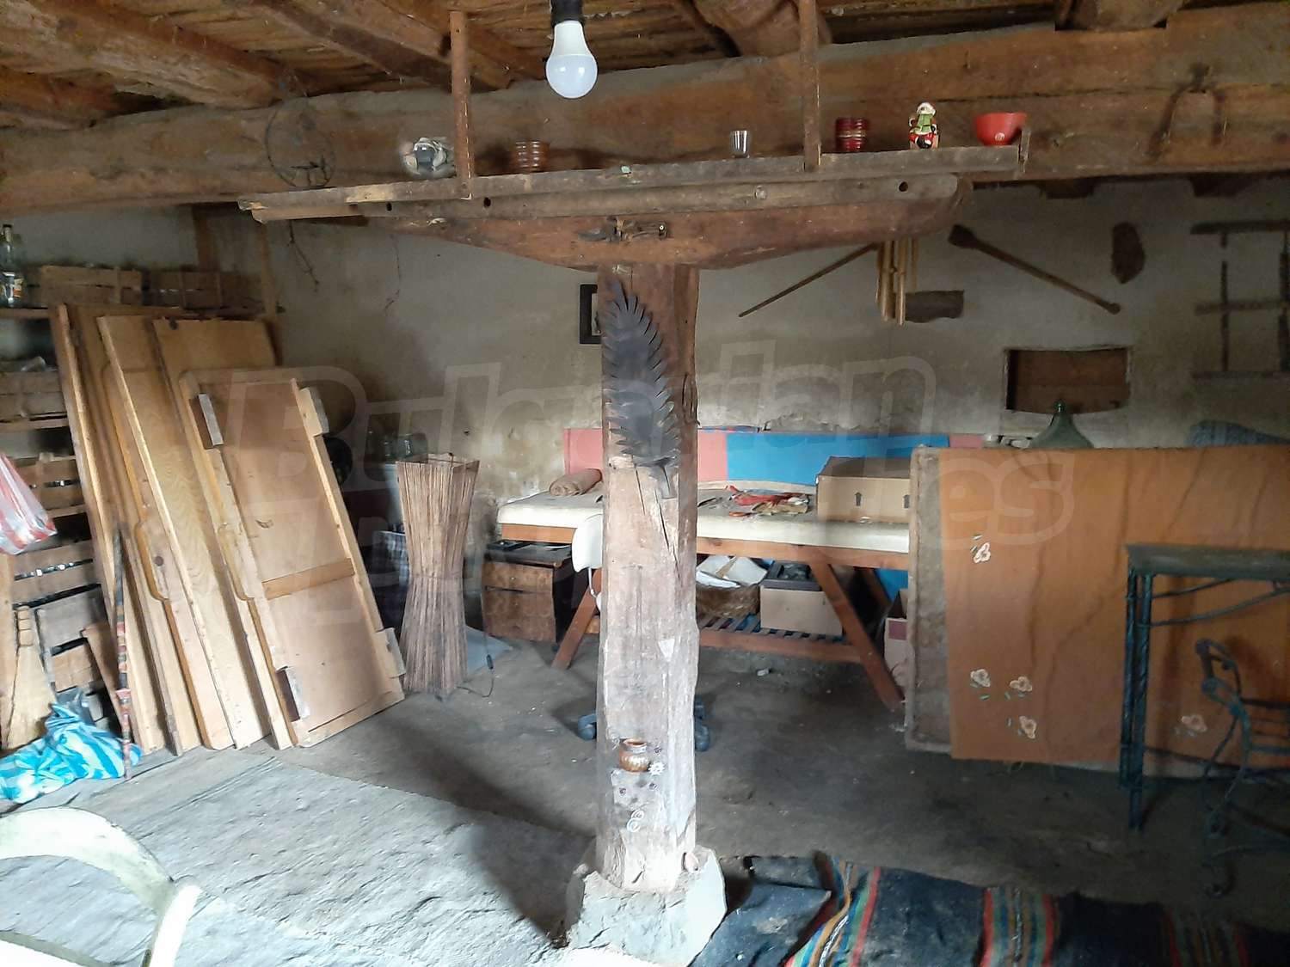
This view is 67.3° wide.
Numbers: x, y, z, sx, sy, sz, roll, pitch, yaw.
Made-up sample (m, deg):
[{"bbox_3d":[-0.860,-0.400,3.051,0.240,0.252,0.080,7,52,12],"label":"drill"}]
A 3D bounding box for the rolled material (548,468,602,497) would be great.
[{"bbox_3d":[-0.346,-0.029,5.149,0.120,0.115,0.580,2,7,21],"label":"rolled material"}]

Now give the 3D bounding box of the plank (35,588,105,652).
[{"bbox_3d":[-2.221,0.531,3.800,0.020,0.190,0.340,3,8,20],"label":"plank"}]

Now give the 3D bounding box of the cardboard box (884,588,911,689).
[{"bbox_3d":[1.280,0.682,4.243,0.380,0.390,0.300,3,8,20],"label":"cardboard box"}]

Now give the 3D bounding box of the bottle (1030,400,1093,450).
[{"bbox_3d":[1.763,-0.108,4.134,0.350,0.500,0.350,3,8,20],"label":"bottle"}]

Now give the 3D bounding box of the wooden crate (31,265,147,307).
[{"bbox_3d":[-2.293,-0.771,3.835,0.280,0.140,0.460,3,8,20],"label":"wooden crate"}]

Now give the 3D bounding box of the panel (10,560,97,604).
[{"bbox_3d":[-2.245,0.375,3.712,0.020,0.085,0.400,3,8,20],"label":"panel"}]

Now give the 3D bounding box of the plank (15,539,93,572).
[{"bbox_3d":[-2.245,0.282,3.700,0.020,0.085,0.400,3,8,20],"label":"plank"}]

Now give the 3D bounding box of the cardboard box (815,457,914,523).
[{"bbox_3d":[1.008,0.033,4.068,0.500,0.230,0.360,2,7,21],"label":"cardboard box"}]

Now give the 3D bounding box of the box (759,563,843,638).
[{"bbox_3d":[0.742,0.515,4.417,0.360,0.235,0.350,3,8,20],"label":"box"}]

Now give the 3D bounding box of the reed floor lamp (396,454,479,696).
[{"bbox_3d":[-0.885,0.402,4.140,0.270,0.990,0.270,3,7,26],"label":"reed floor lamp"}]

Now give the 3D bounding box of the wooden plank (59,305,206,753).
[{"bbox_3d":[-1.805,0.140,3.703,0.035,1.629,0.560,-9,2,26],"label":"wooden plank"}]

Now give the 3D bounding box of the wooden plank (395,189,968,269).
[{"bbox_3d":[0.041,-0.597,2.320,1.400,0.185,0.200,3,8,20],"label":"wooden plank"}]

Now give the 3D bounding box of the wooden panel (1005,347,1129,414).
[{"bbox_3d":[2.030,-0.492,4.654,0.560,0.320,0.040,3,8,20],"label":"wooden panel"}]

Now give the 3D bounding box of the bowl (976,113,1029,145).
[{"bbox_3d":[0.723,-0.719,1.966,0.112,0.072,0.112,3,8,20],"label":"bowl"}]

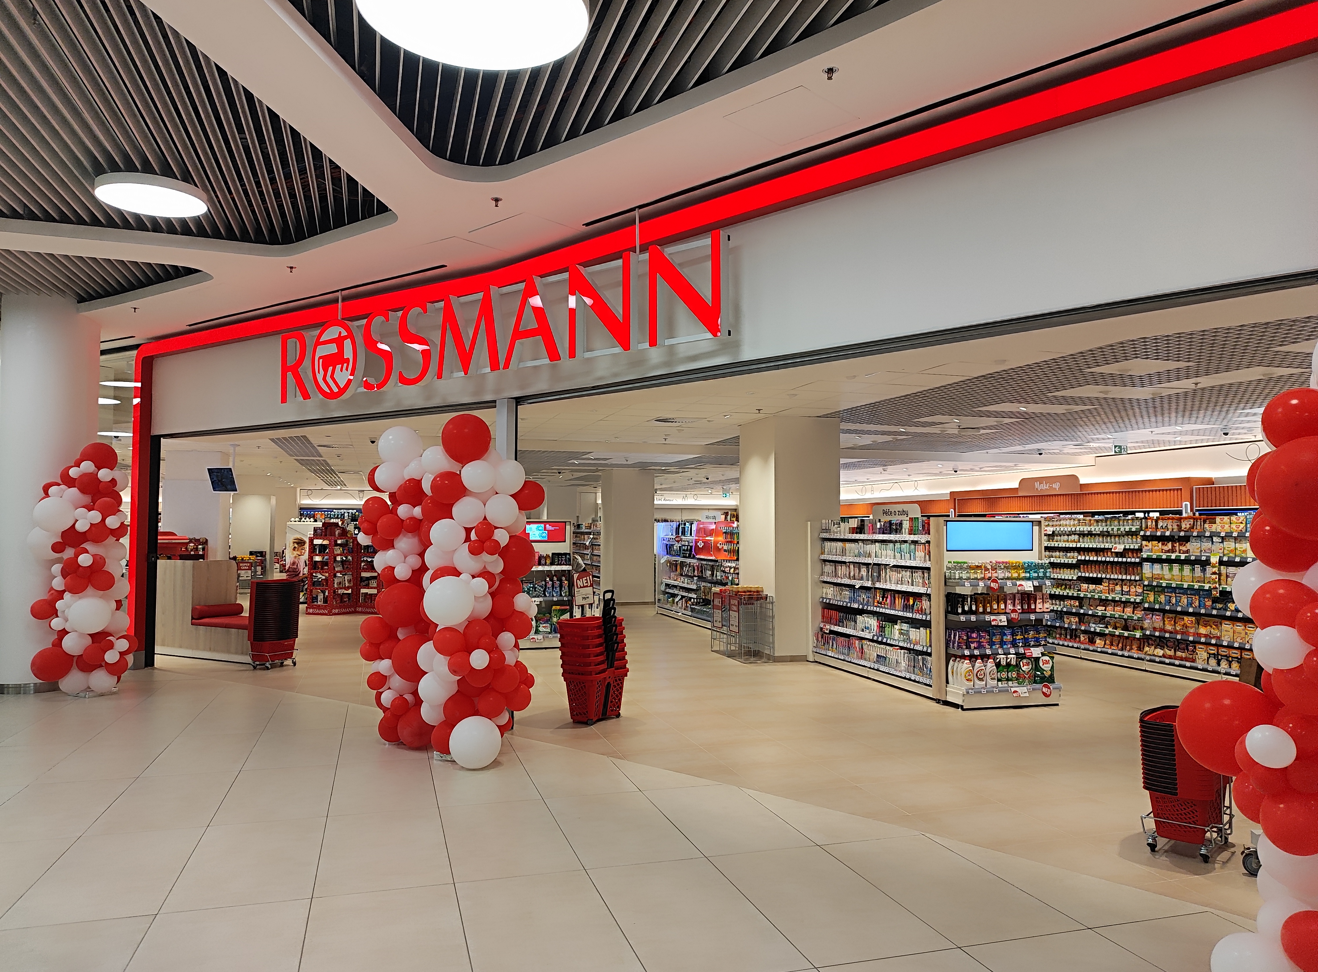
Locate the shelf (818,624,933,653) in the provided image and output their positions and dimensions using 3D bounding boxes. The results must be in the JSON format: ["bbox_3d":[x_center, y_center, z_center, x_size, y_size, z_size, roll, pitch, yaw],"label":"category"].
[{"bbox_3d":[2.542,1.668,10.106,0.380,0.055,2.640,1,-3,-16],"label":"shelf"}]

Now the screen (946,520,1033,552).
[{"bbox_3d":[3.175,0.486,8.773,0.955,0.285,0.050,1,-3,-16],"label":"screen"}]

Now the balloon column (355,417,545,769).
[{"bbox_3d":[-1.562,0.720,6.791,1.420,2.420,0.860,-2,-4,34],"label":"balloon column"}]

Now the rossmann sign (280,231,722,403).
[{"bbox_3d":[-1.626,-1.216,7.487,5.197,0.730,0.130,-2,-4,37],"label":"rossmann sign"}]

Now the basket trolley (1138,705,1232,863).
[{"bbox_3d":[2.695,1.479,4.657,0.350,0.700,0.480,-2,-4,40],"label":"basket trolley"}]

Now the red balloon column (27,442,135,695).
[{"bbox_3d":[-5.663,0.814,9.028,0.880,2.450,0.880,2,-4,-31],"label":"red balloon column"}]

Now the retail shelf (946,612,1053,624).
[{"bbox_3d":[3.193,1.216,8.624,0.970,0.060,0.300,1,-3,-16],"label":"retail shelf"}]

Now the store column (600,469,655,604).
[{"bbox_3d":[-0.720,1.170,21.147,0.950,3.090,1.160,1,-3,-17],"label":"store column"}]

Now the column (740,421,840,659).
[{"bbox_3d":[1.738,0.691,12.212,0.930,3.090,1.140,1,-3,-17],"label":"column"}]

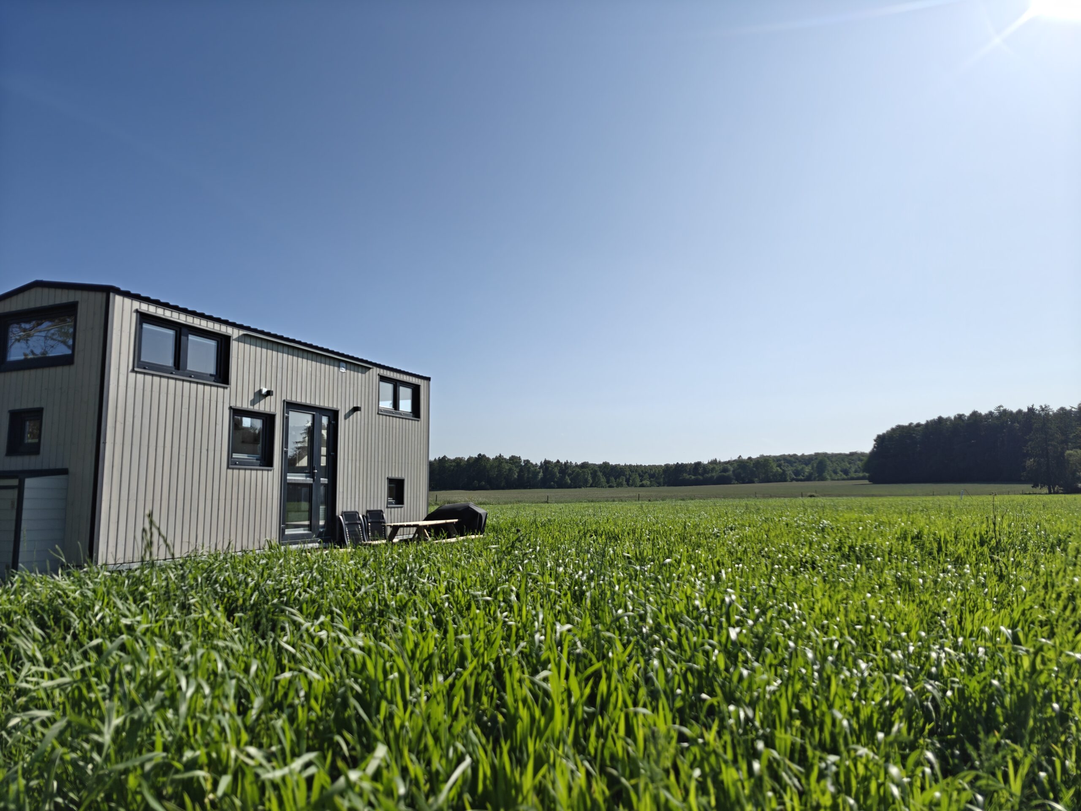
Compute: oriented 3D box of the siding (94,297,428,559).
[{"bbox_3d":[-3.660,0.622,11.430,0.120,3.060,7.140,-4,-8,21],"label":"siding"}]

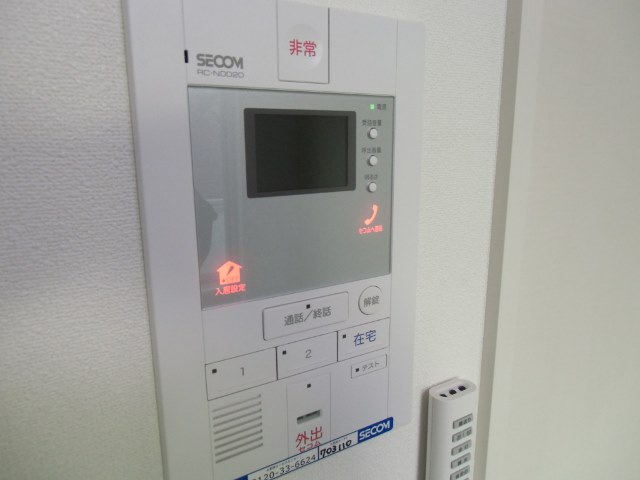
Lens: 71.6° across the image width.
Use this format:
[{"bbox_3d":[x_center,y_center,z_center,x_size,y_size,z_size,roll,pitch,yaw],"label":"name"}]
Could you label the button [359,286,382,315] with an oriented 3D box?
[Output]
[{"bbox_3d":[0.039,0.046,0.333,0.023,0.023,0.005,-8,14,-29],"label":"button"}]

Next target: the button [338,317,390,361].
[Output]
[{"bbox_3d":[0.034,0.076,0.338,0.048,0.025,0.005,-8,14,-29],"label":"button"}]

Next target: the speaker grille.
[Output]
[{"bbox_3d":[-0.055,0.126,0.297,0.034,0.040,0.004,-8,14,-29],"label":"speaker grille"}]

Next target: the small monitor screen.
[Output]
[{"bbox_3d":[-0.010,-0.056,0.285,0.079,0.053,0.006,-8,14,-29],"label":"small monitor screen"}]

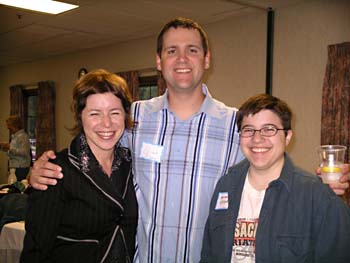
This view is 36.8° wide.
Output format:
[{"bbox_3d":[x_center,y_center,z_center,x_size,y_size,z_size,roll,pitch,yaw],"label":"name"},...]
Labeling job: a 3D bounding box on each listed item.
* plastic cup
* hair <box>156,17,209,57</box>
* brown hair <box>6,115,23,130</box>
[{"bbox_3d":[0.493,0.105,1.650,0.084,0.113,0.084,2,3,0],"label":"plastic cup"},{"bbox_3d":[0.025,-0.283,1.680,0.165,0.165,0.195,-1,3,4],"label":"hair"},{"bbox_3d":[-2.162,-0.117,7.100,0.220,0.210,0.175,-1,0,8],"label":"brown hair"}]

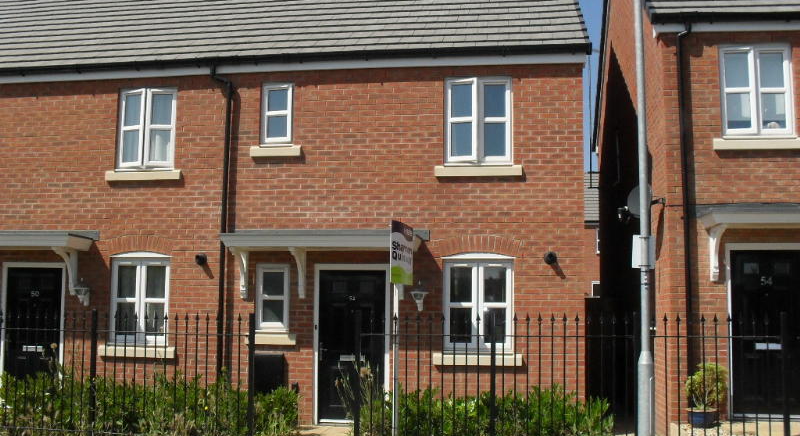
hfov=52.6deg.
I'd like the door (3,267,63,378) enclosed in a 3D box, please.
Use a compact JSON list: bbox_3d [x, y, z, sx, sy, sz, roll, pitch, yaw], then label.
[{"bbox_3d":[-5.147,1.683,11.318,0.849,1.978,0.070,0,-5,9],"label":"door"}]

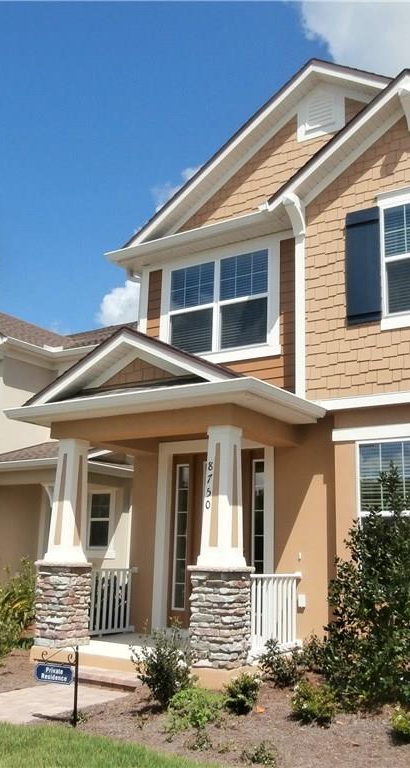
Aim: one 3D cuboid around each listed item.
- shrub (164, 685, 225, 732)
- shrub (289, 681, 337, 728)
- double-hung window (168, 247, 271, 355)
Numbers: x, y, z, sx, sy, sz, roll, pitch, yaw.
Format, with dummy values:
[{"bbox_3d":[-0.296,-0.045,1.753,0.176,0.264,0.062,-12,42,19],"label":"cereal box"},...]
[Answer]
[{"bbox_3d":[-0.078,2.744,6.082,0.475,0.287,0.475,1,-13,0],"label":"shrub"},{"bbox_3d":[0.927,2.713,6.067,0.395,0.320,0.395,2,-14,0],"label":"shrub"},{"bbox_3d":[0.184,-1.176,10.906,1.954,1.620,0.083,-7,-16,33],"label":"double-hung window"}]

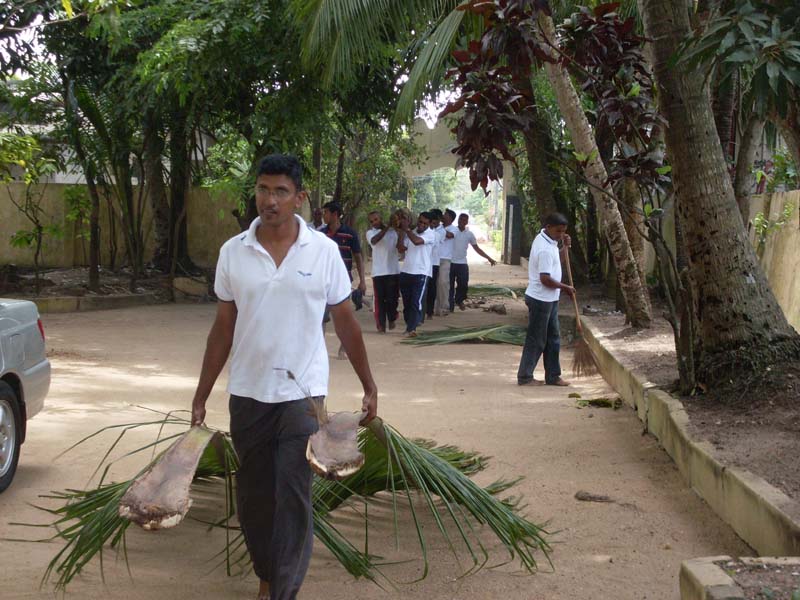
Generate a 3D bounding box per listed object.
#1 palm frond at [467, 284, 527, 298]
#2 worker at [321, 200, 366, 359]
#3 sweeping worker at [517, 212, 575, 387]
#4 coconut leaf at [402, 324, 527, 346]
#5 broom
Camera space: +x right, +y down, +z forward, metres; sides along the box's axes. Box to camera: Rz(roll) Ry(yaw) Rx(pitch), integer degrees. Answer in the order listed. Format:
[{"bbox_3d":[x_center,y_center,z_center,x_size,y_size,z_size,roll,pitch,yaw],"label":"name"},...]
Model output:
[{"bbox_3d":[2.131,-0.195,35.500,1.800,0.250,1.400,0,2,0],"label":"palm frond"},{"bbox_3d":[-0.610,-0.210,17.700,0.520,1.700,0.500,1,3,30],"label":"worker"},{"bbox_3d":[1.357,-0.009,15.300,0.540,1.620,0.500,0,2,7],"label":"sweeping worker"},{"bbox_3d":[0.868,0.444,21.100,1.700,0.240,1.300,0,2,-11],"label":"coconut leaf"},{"bbox_3d":[1.686,0.118,15.500,0.270,1.300,0.200,-12,18,-6],"label":"broom"}]

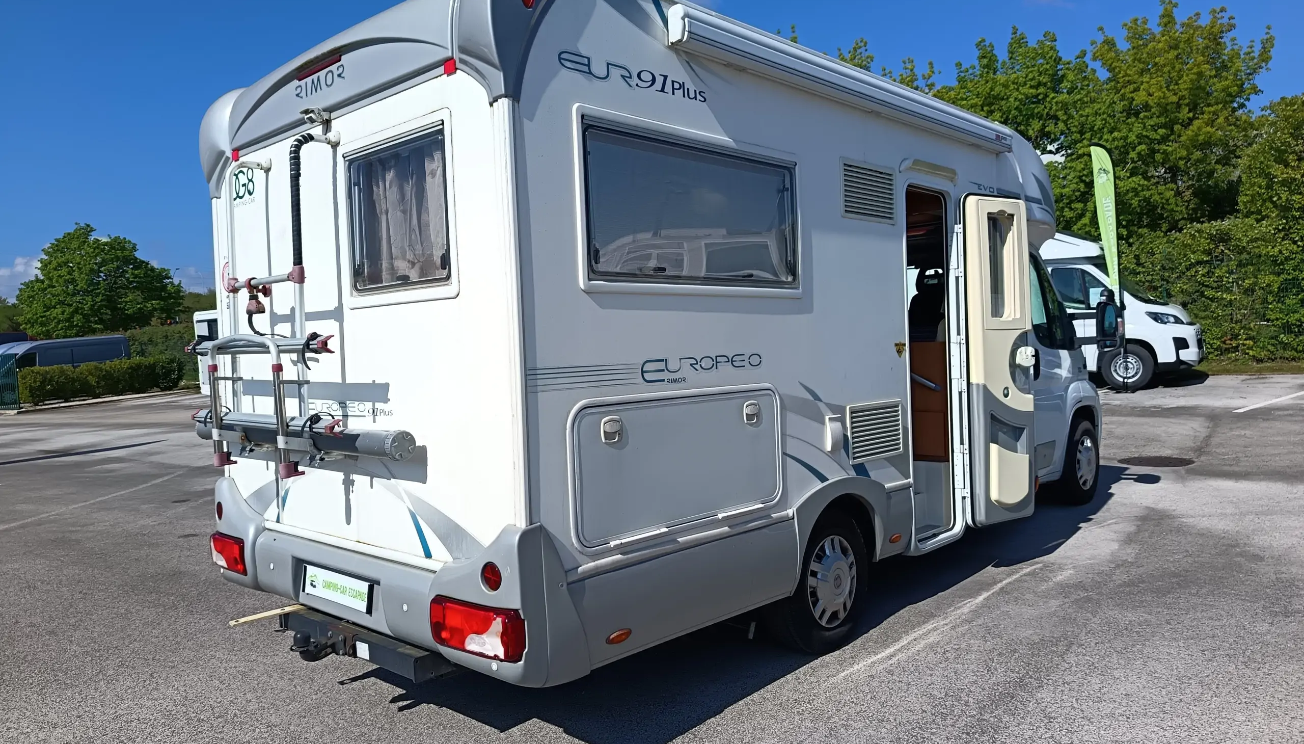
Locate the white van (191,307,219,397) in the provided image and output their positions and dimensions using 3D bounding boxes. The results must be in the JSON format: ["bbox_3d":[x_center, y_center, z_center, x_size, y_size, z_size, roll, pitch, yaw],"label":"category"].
[{"bbox_3d":[-9.631,-0.499,24.546,6.900,2.850,2.300,-1,3,41],"label":"white van"}]

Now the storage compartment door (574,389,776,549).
[{"bbox_3d":[0.134,0.333,3.336,0.050,0.515,1.164,-1,2,43],"label":"storage compartment door"}]

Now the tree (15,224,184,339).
[{"bbox_3d":[-23.200,-2.760,38.000,6.300,7.000,6.300,-4,2,-31],"label":"tree"}]

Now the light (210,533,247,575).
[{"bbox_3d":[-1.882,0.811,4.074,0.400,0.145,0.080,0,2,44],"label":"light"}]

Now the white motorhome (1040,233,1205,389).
[{"bbox_3d":[5.840,-1.050,14.950,5.600,2.600,2.050,-1,3,41],"label":"white motorhome"}]

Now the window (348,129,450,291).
[{"bbox_3d":[-0.887,-0.538,3.106,0.615,0.510,0.040,0,2,44],"label":"window"}]

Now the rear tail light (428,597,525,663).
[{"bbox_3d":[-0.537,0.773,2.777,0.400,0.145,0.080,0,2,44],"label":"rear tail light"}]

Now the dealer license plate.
[{"bbox_3d":[-1.163,0.807,3.347,0.515,0.110,0.015,0,-6,44],"label":"dealer license plate"}]

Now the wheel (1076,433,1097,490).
[{"bbox_3d":[3.337,0.710,7.075,0.170,0.420,0.420,-1,2,43],"label":"wheel"}]

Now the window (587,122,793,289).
[{"bbox_3d":[0.196,-0.592,3.434,0.050,0.532,1.239,-1,2,43],"label":"window"}]

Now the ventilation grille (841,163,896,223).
[{"bbox_3d":[0.975,-0.799,4.028,0.030,0.258,0.455,0,2,44],"label":"ventilation grille"}]

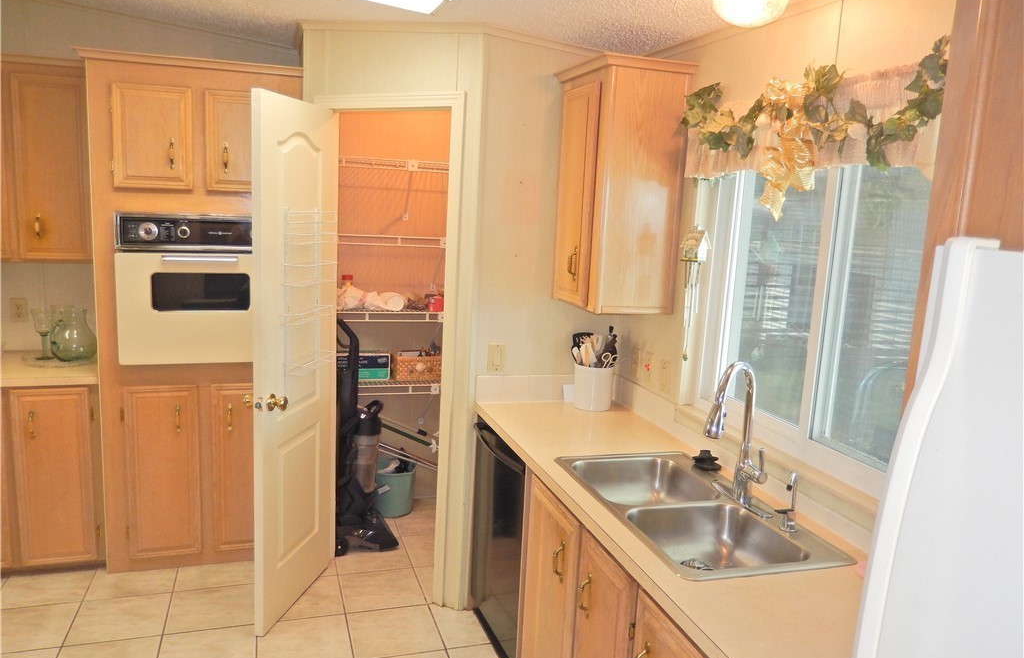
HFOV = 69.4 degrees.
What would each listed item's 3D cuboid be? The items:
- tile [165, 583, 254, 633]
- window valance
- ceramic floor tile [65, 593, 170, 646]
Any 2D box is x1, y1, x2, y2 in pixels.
[{"bbox_3d":[-1.240,1.167,3.083,0.343,0.010,0.343,0,9,-18],"label":"tile"},{"bbox_3d":[0.760,-0.499,1.933,0.110,0.430,1.220,0,9,-18],"label":"window valance"},{"bbox_3d":[-1.569,1.167,2.974,0.343,0.010,0.343,0,9,-18],"label":"ceramic floor tile"}]

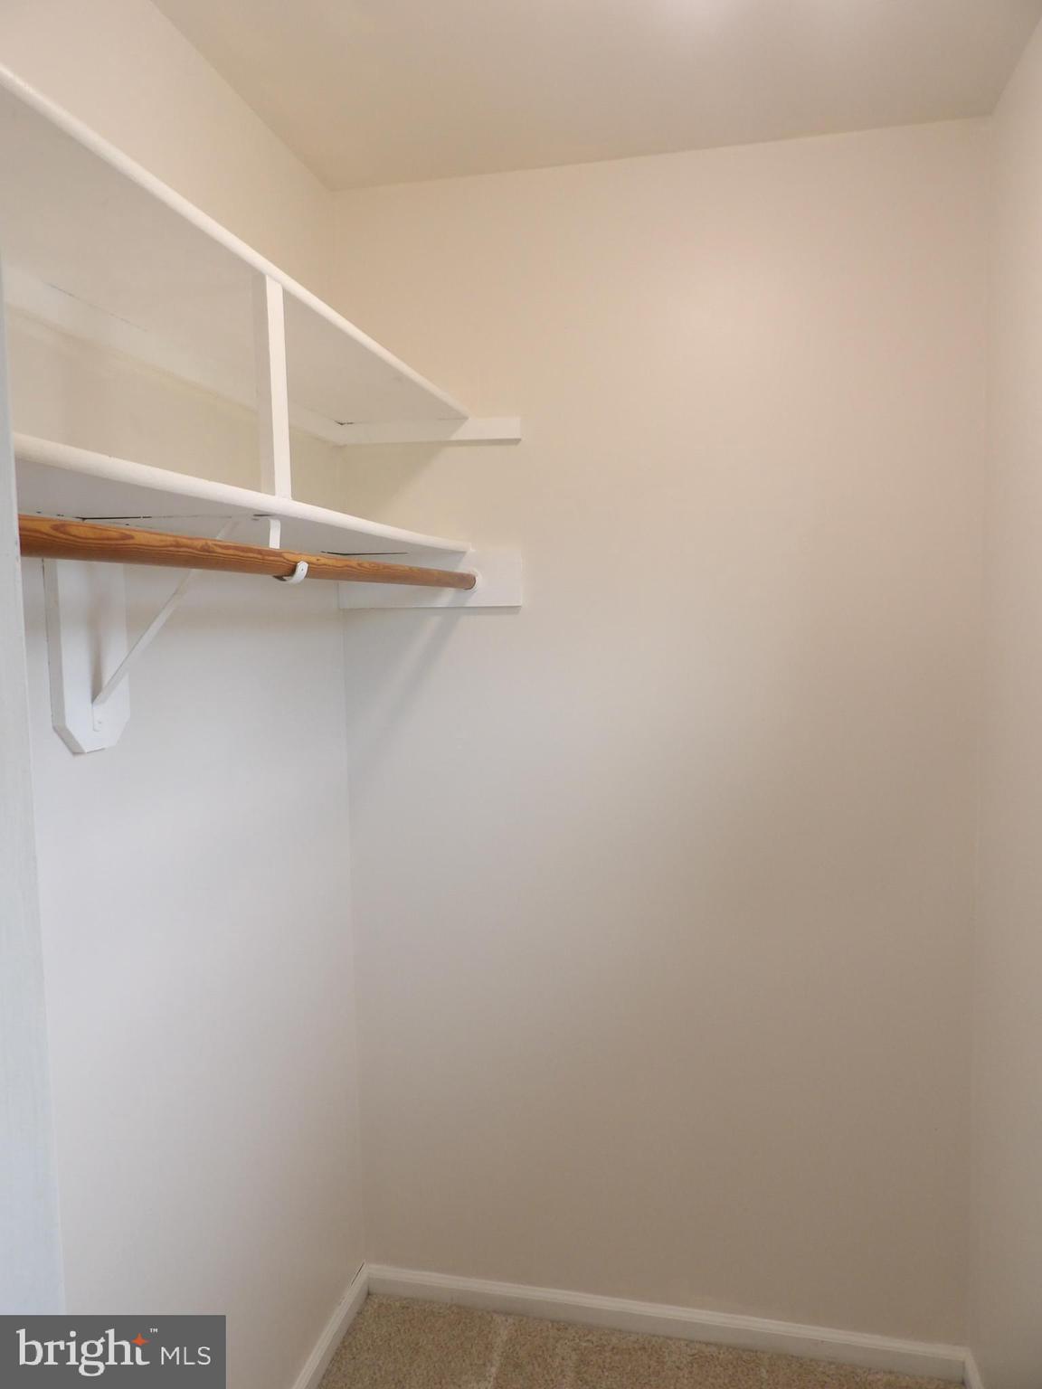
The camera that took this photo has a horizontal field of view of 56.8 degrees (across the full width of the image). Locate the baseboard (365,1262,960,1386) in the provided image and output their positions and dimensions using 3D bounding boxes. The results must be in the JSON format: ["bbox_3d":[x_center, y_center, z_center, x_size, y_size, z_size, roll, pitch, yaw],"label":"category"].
[{"bbox_3d":[0.270,1.353,2.082,1.282,0.068,0.014,0,5,12],"label":"baseboard"}]

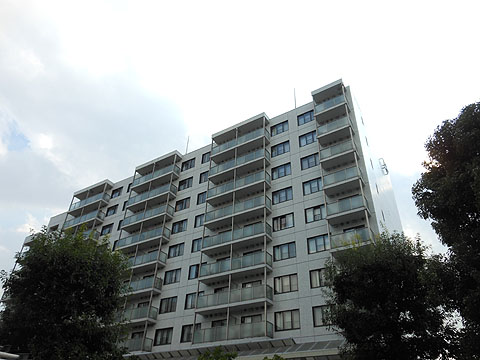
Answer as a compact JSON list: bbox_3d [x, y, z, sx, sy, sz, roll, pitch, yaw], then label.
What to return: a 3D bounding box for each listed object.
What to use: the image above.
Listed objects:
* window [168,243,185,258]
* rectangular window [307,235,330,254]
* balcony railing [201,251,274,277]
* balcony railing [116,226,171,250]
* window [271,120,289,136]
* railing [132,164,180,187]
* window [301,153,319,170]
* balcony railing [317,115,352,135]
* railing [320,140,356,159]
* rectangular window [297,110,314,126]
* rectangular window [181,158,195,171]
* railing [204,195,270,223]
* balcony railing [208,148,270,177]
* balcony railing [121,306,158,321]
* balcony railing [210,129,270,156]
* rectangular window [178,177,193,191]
[{"bbox_3d":[-6.844,7.605,37.238,2.163,1.379,0.150,-19,-40,27],"label":"window"},{"bbox_3d":[6.499,5.191,28.253,2.049,1.379,0.150,-19,-40,27],"label":"rectangular window"},{"bbox_3d":[-0.490,7.953,31.509,7.152,1.225,1.263,-19,-39,28],"label":"balcony railing"},{"bbox_3d":[-11.508,7.094,41.114,7.418,1.100,1.279,-19,-40,28],"label":"balcony railing"},{"bbox_3d":[4.333,-5.671,38.377,2.168,1.399,0.150,-19,-40,28],"label":"window"},{"bbox_3d":[-11.176,-0.094,45.722,7.481,1.225,1.263,-19,-39,28],"label":"railing"},{"bbox_3d":[6.964,-1.808,33.757,2.150,1.413,0.120,-19,-40,28],"label":"window"},{"bbox_3d":[8.925,-4.691,32.686,3.107,1.091,1.201,-19,-40,28],"label":"balcony railing"},{"bbox_3d":[8.977,-2.337,31.491,3.095,1.100,1.279,-19,-40,28],"label":"railing"},{"bbox_3d":[7.091,-6.508,36.647,2.083,1.388,0.147,-19,-39,28],"label":"rectangular window"},{"bbox_3d":[-6.597,-1.876,44.342,2.212,1.388,0.147,-19,-39,28],"label":"rectangular window"},{"bbox_3d":[-0.304,3.224,34.686,7.152,1.225,1.263,-19,-39,28],"label":"railing"},{"bbox_3d":[-0.142,-1.548,37.756,7.143,1.091,1.201,-19,-40,28],"label":"balcony railing"},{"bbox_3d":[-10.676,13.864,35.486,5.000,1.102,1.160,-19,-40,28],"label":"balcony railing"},{"bbox_3d":[-0.049,-3.909,39.385,7.143,1.091,1.201,-19,-40,28],"label":"balcony railing"},{"bbox_3d":[-6.603,0.498,42.136,2.163,1.379,0.150,-19,-40,27],"label":"rectangular window"}]

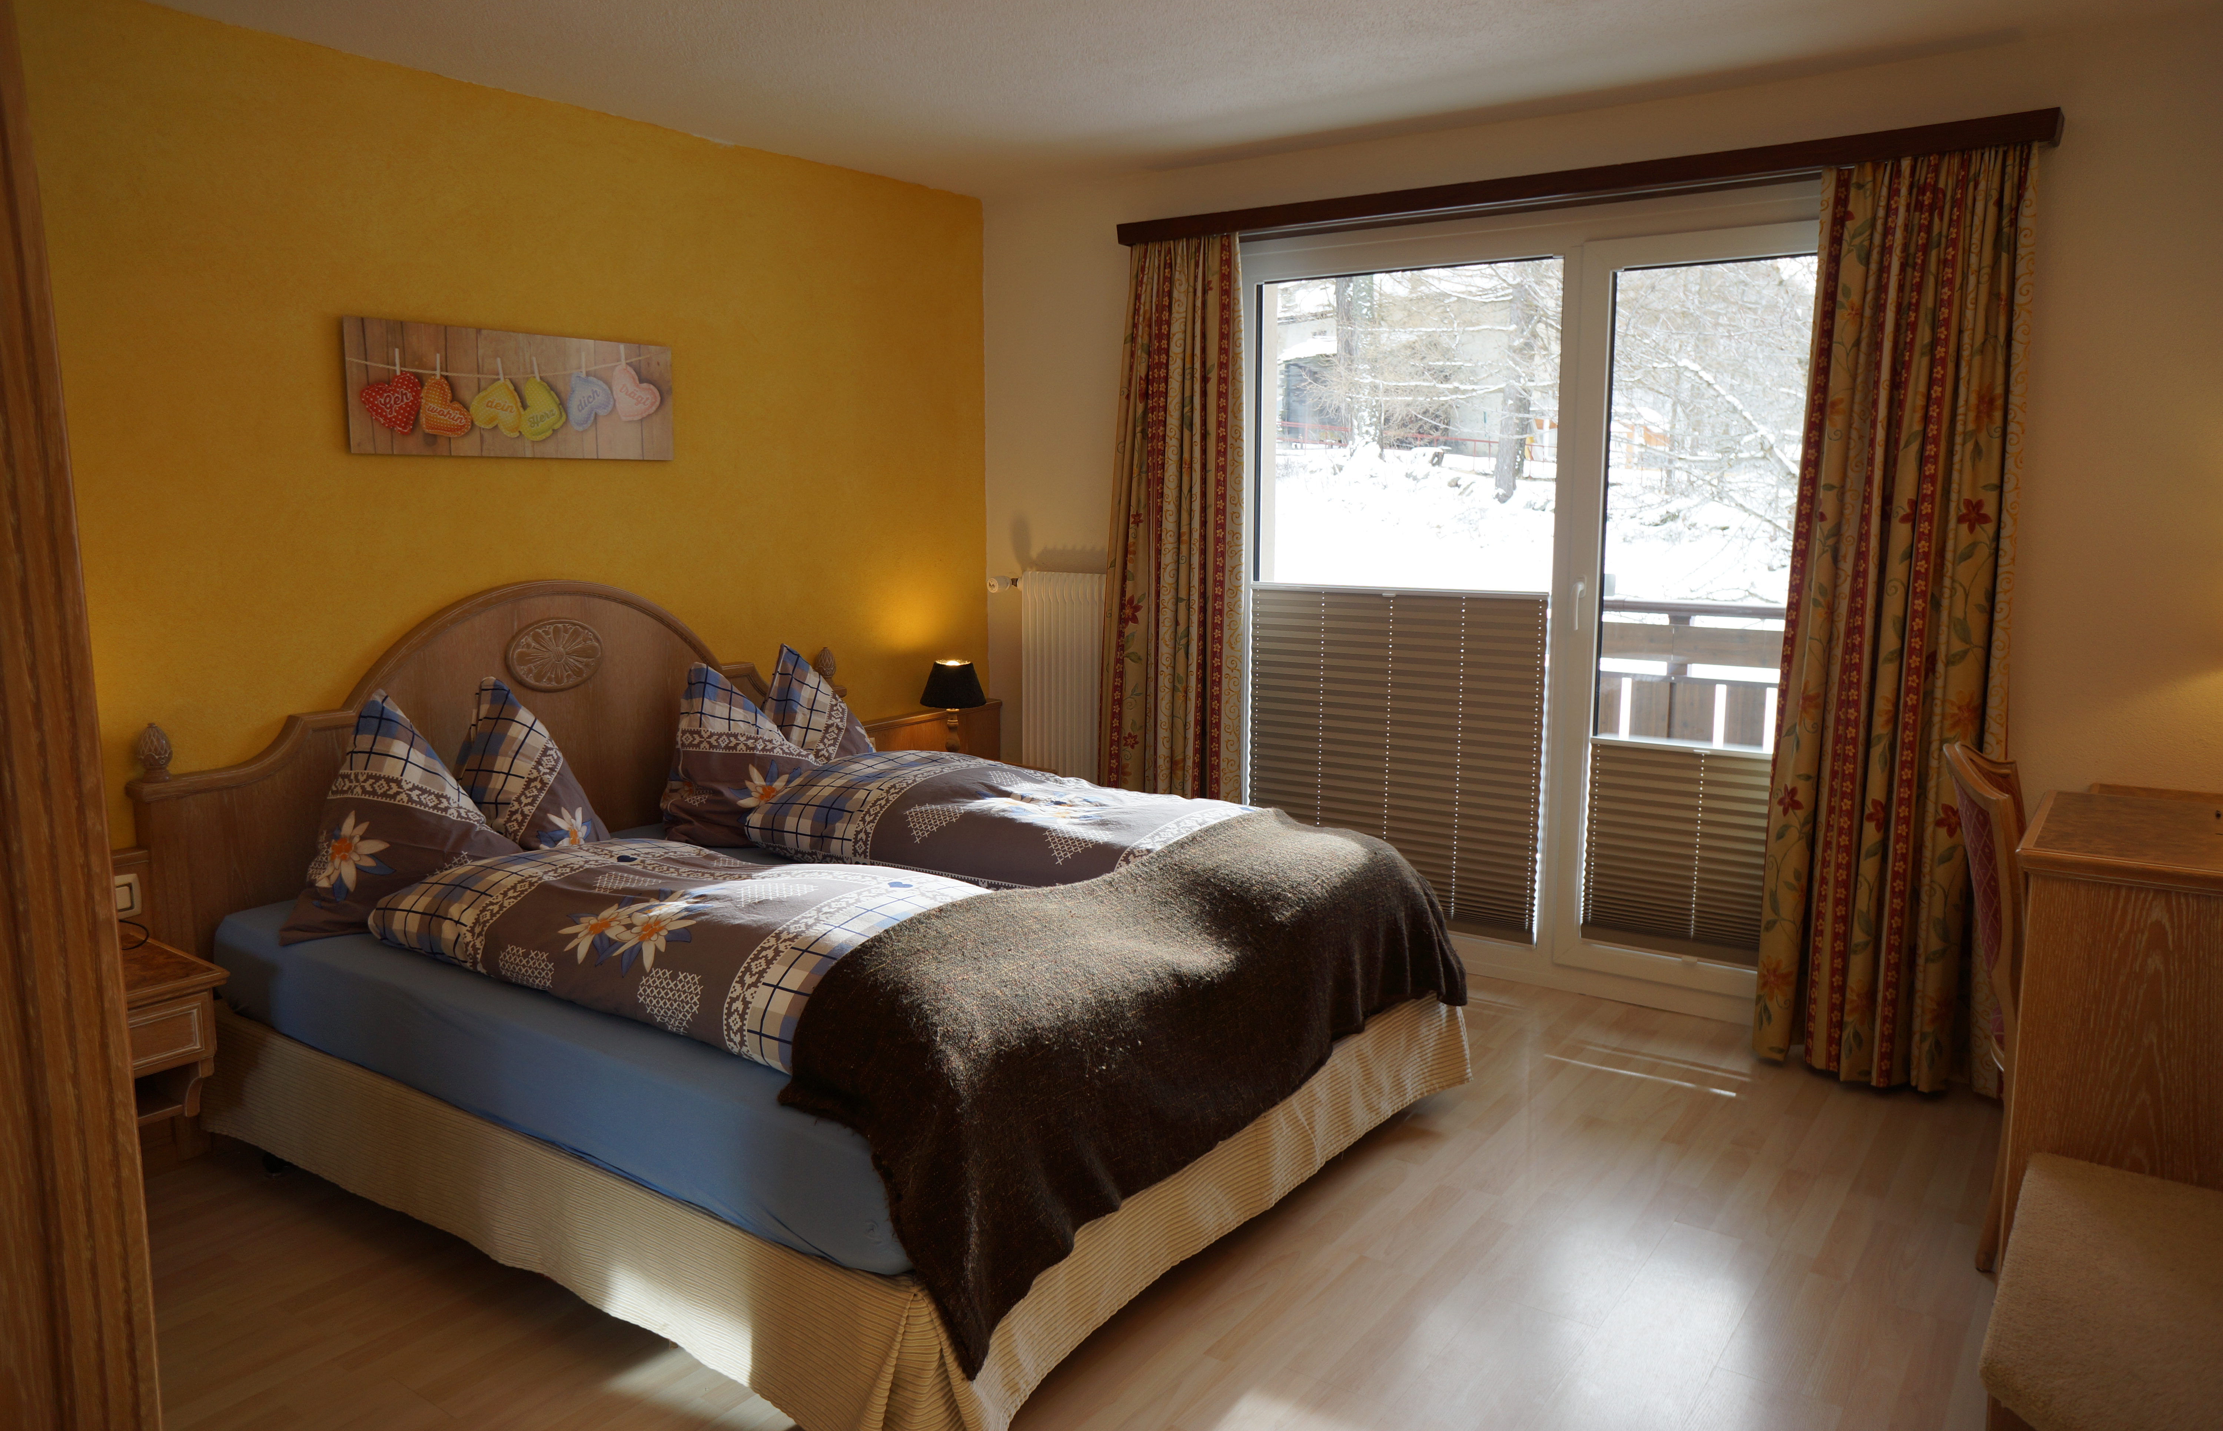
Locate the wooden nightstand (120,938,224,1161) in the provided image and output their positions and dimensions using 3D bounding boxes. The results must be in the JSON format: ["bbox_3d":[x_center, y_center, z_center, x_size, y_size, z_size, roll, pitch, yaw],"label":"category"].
[{"bbox_3d":[-1.992,0.747,2.707,0.470,0.510,0.560,6,11,34],"label":"wooden nightstand"}]

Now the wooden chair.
[{"bbox_3d":[1.802,0.531,2.709,0.550,0.920,0.480,6,11,34],"label":"wooden chair"}]

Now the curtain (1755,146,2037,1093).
[{"bbox_3d":[1.827,-0.194,3.428,0.490,2.105,0.170,6,11,34],"label":"curtain"}]

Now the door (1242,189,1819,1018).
[{"bbox_3d":[1.139,-0.298,4.166,1.830,2.120,0.090,6,11,34],"label":"door"}]

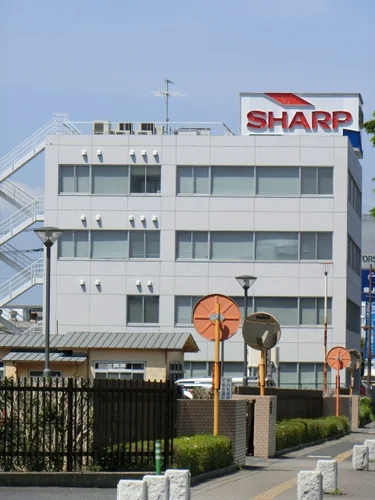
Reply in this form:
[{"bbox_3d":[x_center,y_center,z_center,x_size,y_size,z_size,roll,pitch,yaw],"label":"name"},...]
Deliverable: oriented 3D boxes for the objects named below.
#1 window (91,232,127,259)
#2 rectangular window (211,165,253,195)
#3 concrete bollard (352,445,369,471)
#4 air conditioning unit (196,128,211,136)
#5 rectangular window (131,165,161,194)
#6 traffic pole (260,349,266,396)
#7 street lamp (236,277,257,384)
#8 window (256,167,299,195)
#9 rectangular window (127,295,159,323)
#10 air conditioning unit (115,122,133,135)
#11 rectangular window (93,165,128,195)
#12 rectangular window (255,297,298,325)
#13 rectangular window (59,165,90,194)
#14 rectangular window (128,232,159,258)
[{"bbox_3d":[-4.411,-0.279,180.525,2.143,1.621,0.150,0,-3,5],"label":"window"},{"bbox_3d":[2.585,-3.912,180.071,2.505,1.658,0.150,0,-3,5],"label":"rectangular window"},{"bbox_3d":[3.654,4.426,67.200,0.300,0.510,0.300,0,-3,5],"label":"concrete bollard"},{"bbox_3d":[0.965,-6.623,181.481,0.762,0.600,0.400,0,-3,5],"label":"air conditioning unit"},{"bbox_3d":[-2.316,-3.931,178.438,1.722,1.609,0.150,0,-3,5],"label":"rectangular window"},{"bbox_3d":[1.944,3.771,81.600,0.130,2.900,0.130,0,-3,5],"label":"traffic pole"},{"bbox_3d":[1.675,3.158,90.500,0.610,4.841,0.610,0,-3,5],"label":"street lamp"},{"bbox_3d":[5.085,-3.863,177.764,2.398,1.598,0.150,0,-3,5],"label":"window"},{"bbox_3d":[-2.437,3.319,175.032,1.776,1.570,0.150,0,-2,5],"label":"rectangular window"},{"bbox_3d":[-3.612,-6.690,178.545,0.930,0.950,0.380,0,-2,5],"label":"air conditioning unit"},{"bbox_3d":[-4.252,-3.871,175.472,2.032,1.615,0.150,0,-2,5],"label":"rectangular window"},{"bbox_3d":[4.912,3.348,174.416,2.418,1.537,0.150,0,-2,5],"label":"rectangular window"},{"bbox_3d":[-6.330,-3.964,178.803,1.791,1.607,0.150,0,-3,5],"label":"rectangular window"},{"bbox_3d":[-2.348,-0.303,175.170,1.728,1.545,0.150,0,-2,5],"label":"rectangular window"}]

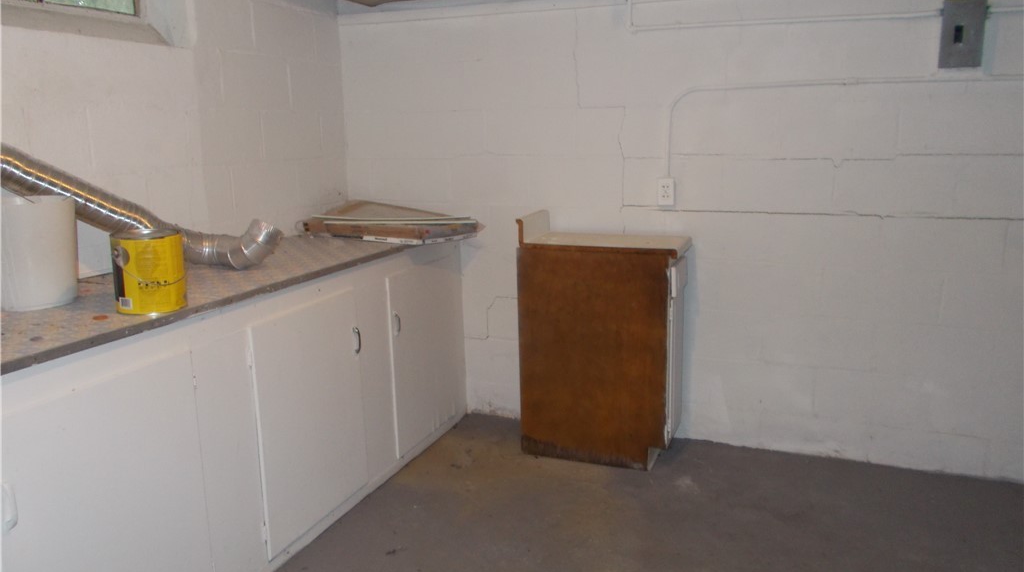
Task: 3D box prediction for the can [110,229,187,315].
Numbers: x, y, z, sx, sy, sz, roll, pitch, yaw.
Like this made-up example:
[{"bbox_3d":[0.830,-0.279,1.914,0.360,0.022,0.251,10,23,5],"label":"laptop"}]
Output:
[{"bbox_3d":[-0.938,-0.039,1.992,0.166,0.193,0.166,-6,12,-25],"label":"can"}]

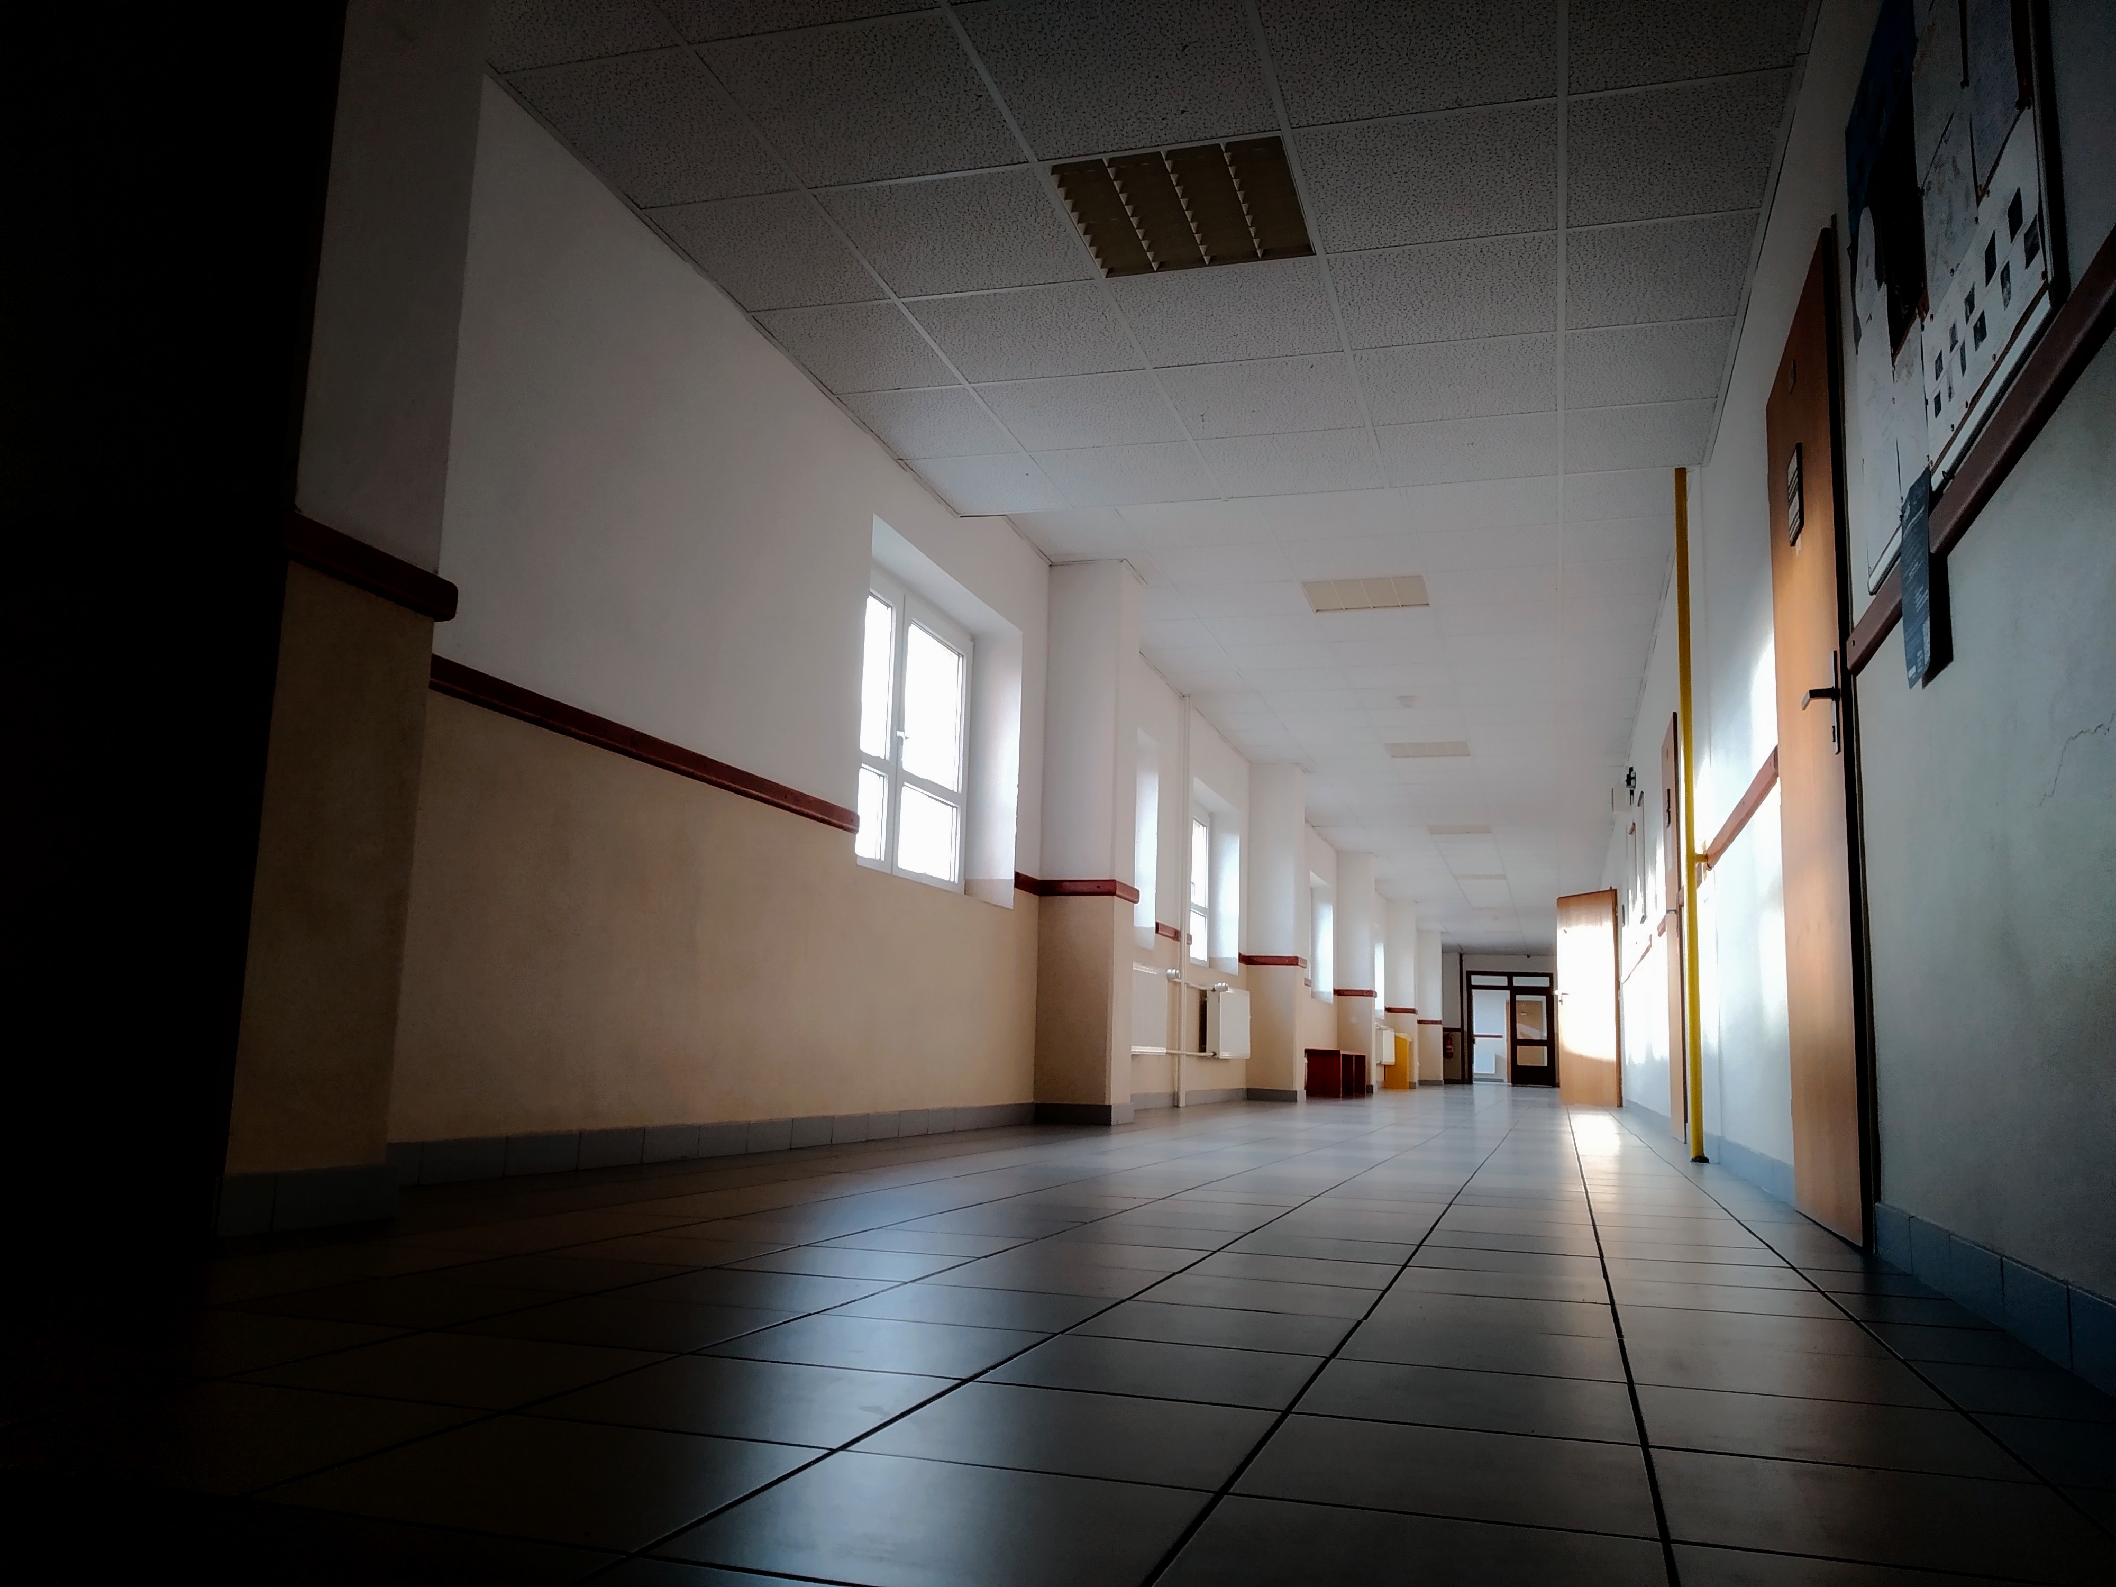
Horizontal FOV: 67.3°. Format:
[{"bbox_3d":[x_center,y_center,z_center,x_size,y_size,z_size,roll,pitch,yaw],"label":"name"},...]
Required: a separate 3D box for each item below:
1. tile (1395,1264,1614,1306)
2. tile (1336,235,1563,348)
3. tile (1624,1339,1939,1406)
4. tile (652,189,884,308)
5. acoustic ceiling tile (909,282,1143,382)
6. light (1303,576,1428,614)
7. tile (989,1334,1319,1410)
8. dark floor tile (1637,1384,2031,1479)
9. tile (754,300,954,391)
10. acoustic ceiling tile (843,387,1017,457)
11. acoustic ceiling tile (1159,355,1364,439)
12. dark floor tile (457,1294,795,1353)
[{"bbox_3d":[0.638,0.713,2.294,0.293,0.010,0.285,-1,-10,17],"label":"tile"},{"bbox_3d":[1.104,-1.427,4.515,0.605,0.016,0.600,-1,-10,17],"label":"tile"},{"bbox_3d":[0.764,0.623,1.697,0.298,0.010,0.295,-1,-10,17],"label":"tile"},{"bbox_3d":[-0.774,-1.481,4.360,0.456,0.017,0.580,-1,-11,17],"label":"tile"},{"bbox_3d":[-0.078,-1.367,4.751,0.600,0.018,0.600,-1,-10,17],"label":"acoustic ceiling tile"},{"bbox_3d":[1.613,-1.048,8.269,0.600,0.040,0.570,-1,-10,17],"label":"light"},{"bbox_3d":[0.102,0.576,1.575,0.293,0.010,0.285,-1,-10,17],"label":"tile"},{"bbox_3d":[0.667,0.564,1.399,0.293,0.010,0.285,-1,-10,17],"label":"dark floor tile"},{"bbox_3d":[-0.600,-1.378,4.907,0.456,0.017,0.580,-1,-11,17],"label":"tile"},{"bbox_3d":[-0.422,-1.293,5.617,0.460,0.016,0.600,-1,-10,17],"label":"acoustic ceiling tile"},{"bbox_3d":[0.691,-1.313,5.274,0.605,0.016,0.600,-1,-10,17],"label":"acoustic ceiling tile"},{"bbox_3d":[-0.473,0.594,1.773,0.297,0.010,0.288,-1,-10,17],"label":"dark floor tile"}]

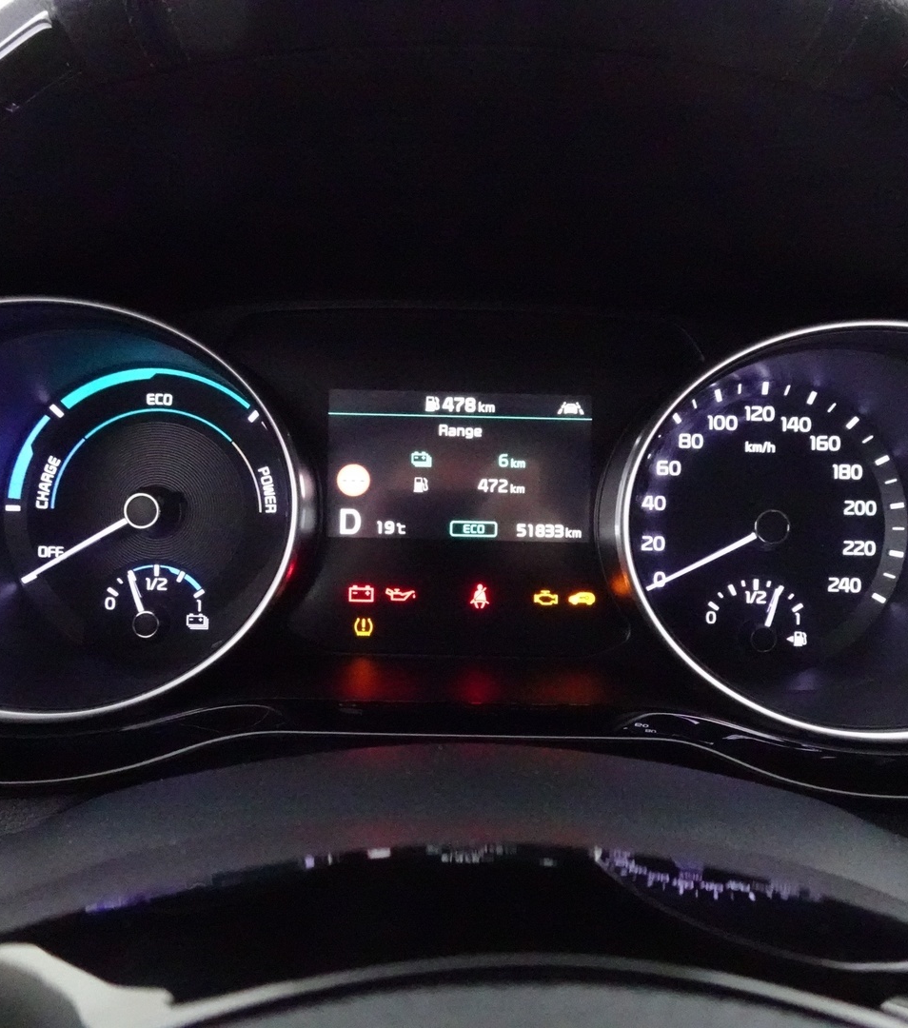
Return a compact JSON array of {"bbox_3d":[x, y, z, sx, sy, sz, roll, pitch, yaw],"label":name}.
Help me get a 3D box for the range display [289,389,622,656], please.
[{"bbox_3d":[0.001,0.003,0.338,0.117,0.092,0.015,1,0,0],"label":"range display"}]

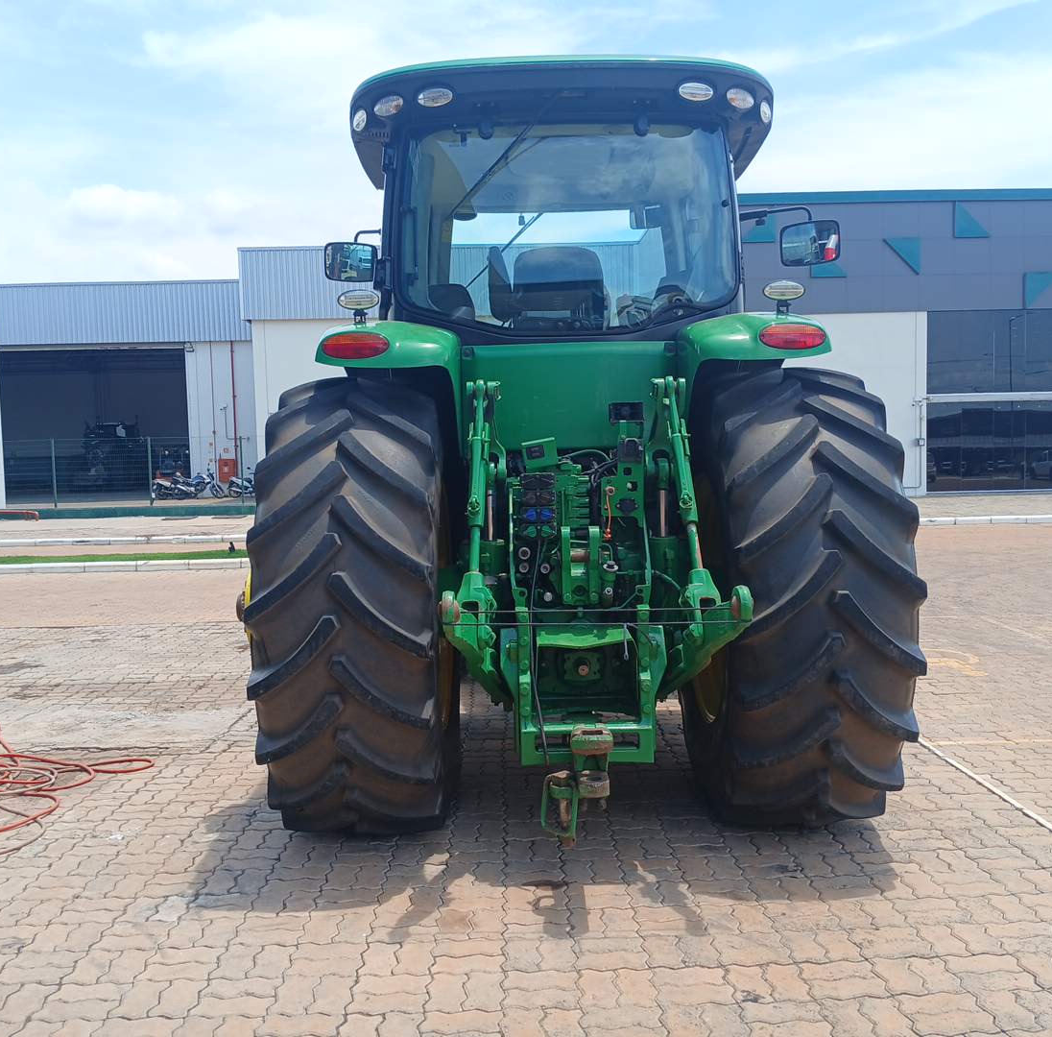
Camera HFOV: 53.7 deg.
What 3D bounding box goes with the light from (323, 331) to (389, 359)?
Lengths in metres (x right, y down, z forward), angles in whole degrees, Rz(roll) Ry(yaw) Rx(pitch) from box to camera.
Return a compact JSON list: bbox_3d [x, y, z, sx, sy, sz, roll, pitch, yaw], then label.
[{"bbox_3d":[-0.713,-0.722,4.340,0.280,0.118,0.090,-1,3,6],"label":"light"}]

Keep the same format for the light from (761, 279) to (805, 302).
[{"bbox_3d":[1.097,-0.970,4.420,0.180,0.095,0.110,-1,3,0],"label":"light"}]

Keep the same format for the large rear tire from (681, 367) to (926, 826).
[{"bbox_3d":[1.119,0.326,4.791,0.690,1.990,2.030,-1,3,0],"label":"large rear tire"}]

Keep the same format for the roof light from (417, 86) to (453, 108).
[{"bbox_3d":[-0.397,-1.834,4.520,0.162,0.092,0.080,-1,3,8],"label":"roof light"}]

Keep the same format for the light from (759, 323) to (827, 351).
[{"bbox_3d":[1.118,-0.762,4.350,0.280,0.118,0.090,-2,3,-6],"label":"light"}]

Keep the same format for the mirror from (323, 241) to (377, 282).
[{"bbox_3d":[-0.930,-1.359,5.500,0.290,0.210,0.080,-2,4,-20],"label":"mirror"}]

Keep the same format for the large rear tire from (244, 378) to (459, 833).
[{"bbox_3d":[-0.689,0.365,4.783,0.690,1.990,2.030,-1,3,0],"label":"large rear tire"}]

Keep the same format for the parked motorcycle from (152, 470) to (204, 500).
[{"bbox_3d":[-13.042,-1.237,39.000,2.000,1.100,0.750,-3,4,-22],"label":"parked motorcycle"}]

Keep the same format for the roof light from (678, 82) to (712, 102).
[{"bbox_3d":[0.737,-1.861,4.530,0.162,0.092,0.080,-2,3,-8],"label":"roof light"}]

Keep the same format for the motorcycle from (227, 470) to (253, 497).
[{"bbox_3d":[-10.333,-1.335,39.500,1.900,1.100,0.700,-3,4,-28],"label":"motorcycle"}]

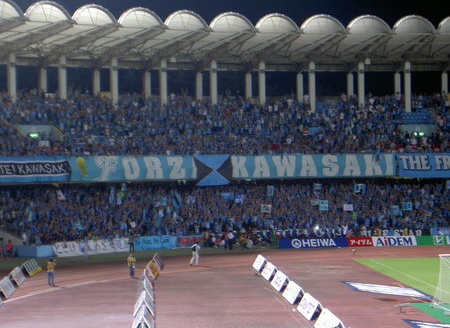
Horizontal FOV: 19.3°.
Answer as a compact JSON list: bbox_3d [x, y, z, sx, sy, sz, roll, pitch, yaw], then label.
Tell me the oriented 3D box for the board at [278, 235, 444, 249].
[{"bbox_3d":[12.480,6.723,115.052,15.500,0.920,0.150,-1,0,-4],"label":"board"}]

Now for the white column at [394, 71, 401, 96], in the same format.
[{"bbox_3d":[19.855,-8.952,152.261,0.620,3.328,0.620,-1,0,-5],"label":"white column"}]

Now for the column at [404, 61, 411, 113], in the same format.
[{"bbox_3d":[20.387,-8.561,147.798,0.660,5.760,0.660,-1,0,-5],"label":"column"}]

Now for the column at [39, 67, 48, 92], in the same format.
[{"bbox_3d":[-17.648,-7.827,129.000,0.600,2.920,0.600,-1,0,-34],"label":"column"}]

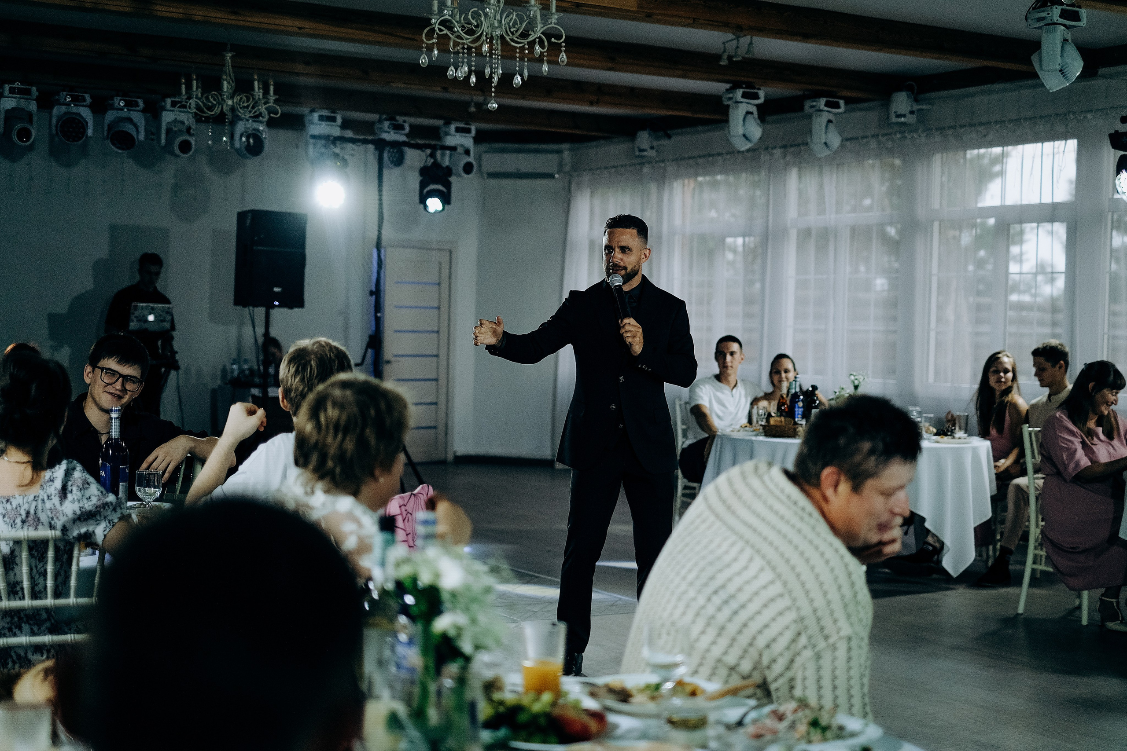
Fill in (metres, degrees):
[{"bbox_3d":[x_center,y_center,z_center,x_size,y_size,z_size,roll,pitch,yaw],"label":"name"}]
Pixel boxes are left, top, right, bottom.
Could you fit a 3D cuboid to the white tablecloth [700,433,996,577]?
[{"bbox_3d":[1.614,0.738,9.433,1.620,0.760,1.620,1,2,0],"label":"white tablecloth"}]

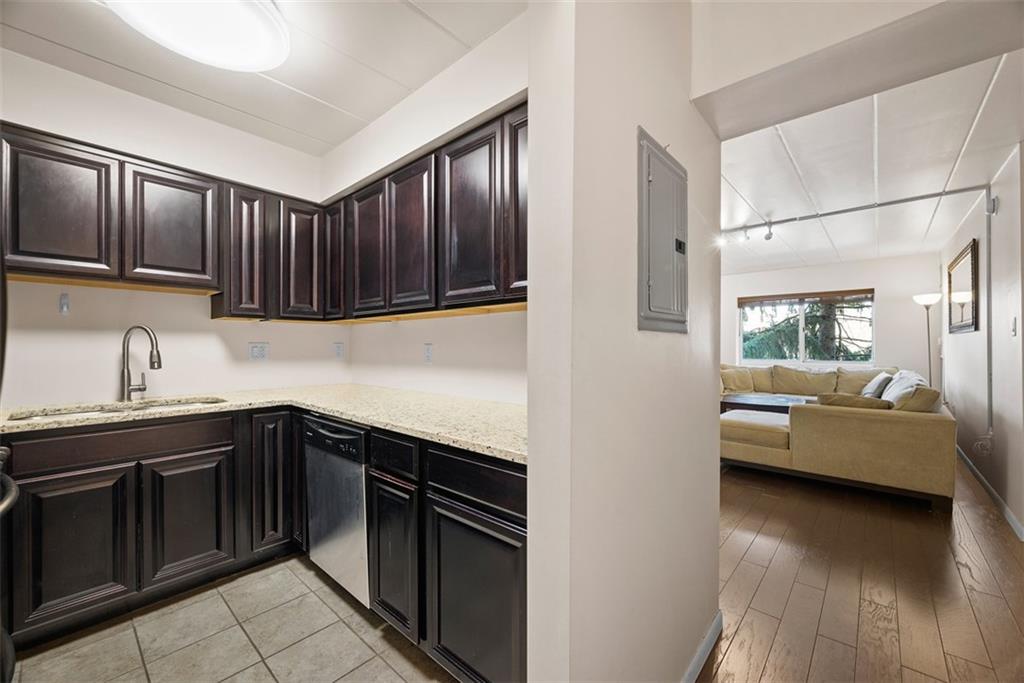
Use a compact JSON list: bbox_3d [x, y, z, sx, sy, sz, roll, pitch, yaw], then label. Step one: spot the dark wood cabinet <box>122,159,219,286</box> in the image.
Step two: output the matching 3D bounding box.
[{"bbox_3d":[-1.879,-0.587,2.192,0.330,0.585,0.380,-1,-1,42],"label":"dark wood cabinet"}]

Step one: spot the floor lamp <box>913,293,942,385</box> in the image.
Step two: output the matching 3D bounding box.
[{"bbox_3d":[5.112,0.325,4.880,0.275,1.830,0.275,-1,-1,42],"label":"floor lamp"}]

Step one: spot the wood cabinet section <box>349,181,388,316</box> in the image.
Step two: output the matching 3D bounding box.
[{"bbox_3d":[-0.731,-0.518,2.428,0.436,0.756,0.320,-1,-1,41],"label":"wood cabinet section"}]

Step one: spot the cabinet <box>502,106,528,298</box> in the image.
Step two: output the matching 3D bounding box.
[{"bbox_3d":[0.210,-0.528,1.593,0.400,0.760,0.310,0,-1,41],"label":"cabinet"}]

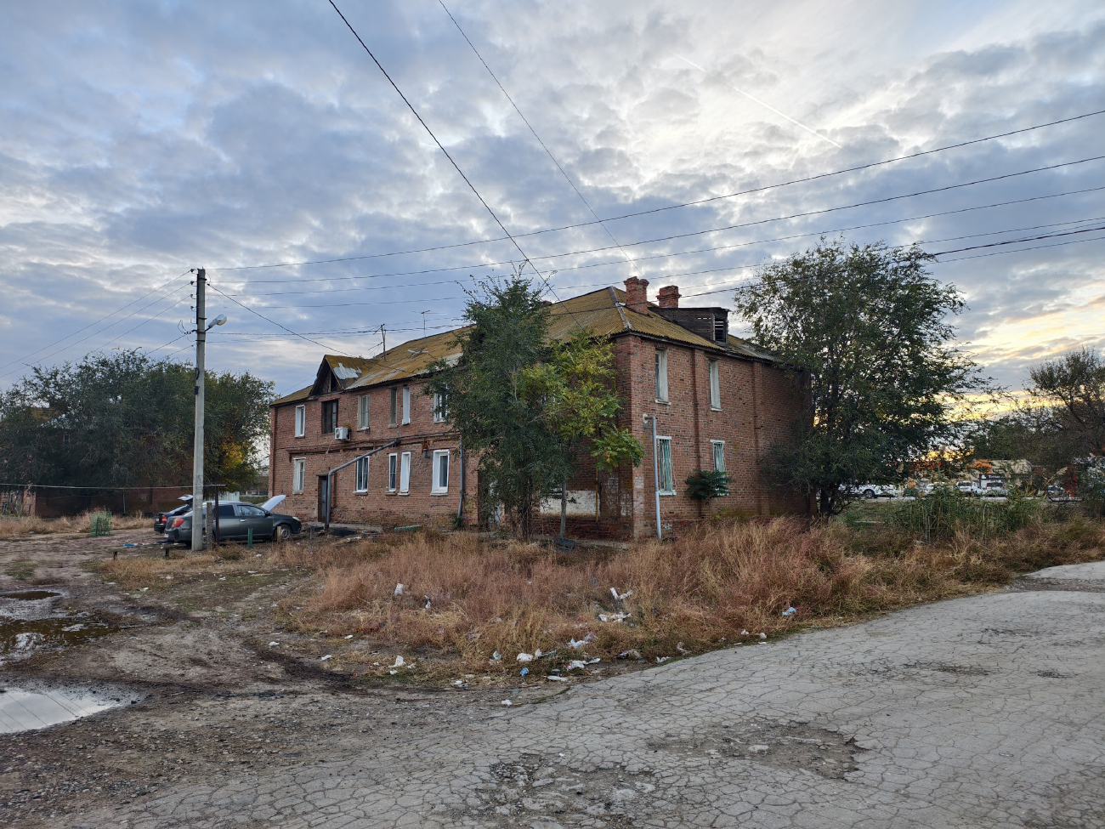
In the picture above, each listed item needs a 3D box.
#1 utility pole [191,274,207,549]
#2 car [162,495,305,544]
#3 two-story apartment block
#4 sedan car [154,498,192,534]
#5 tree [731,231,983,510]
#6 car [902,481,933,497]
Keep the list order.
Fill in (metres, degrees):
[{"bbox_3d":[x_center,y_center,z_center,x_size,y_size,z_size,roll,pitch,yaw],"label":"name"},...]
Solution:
[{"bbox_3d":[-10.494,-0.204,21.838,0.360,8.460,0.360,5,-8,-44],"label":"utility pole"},{"bbox_3d":[-10.903,3.613,25.360,4.350,1.650,1.720,5,-8,-42],"label":"car"},{"bbox_3d":[-2.296,0.049,34.060,11.800,9.750,25.200,5,-8,-44],"label":"two-story apartment block"},{"bbox_3d":[-13.681,4.123,29.987,4.350,1.600,1.720,5,-8,-42],"label":"sedan car"},{"bbox_3d":[11.504,-1.425,28.283,9.300,11.140,8.800,0,-6,0],"label":"tree"},{"bbox_3d":[32.608,6.715,65.640,4.400,1.550,1.800,5,-8,-44],"label":"car"}]

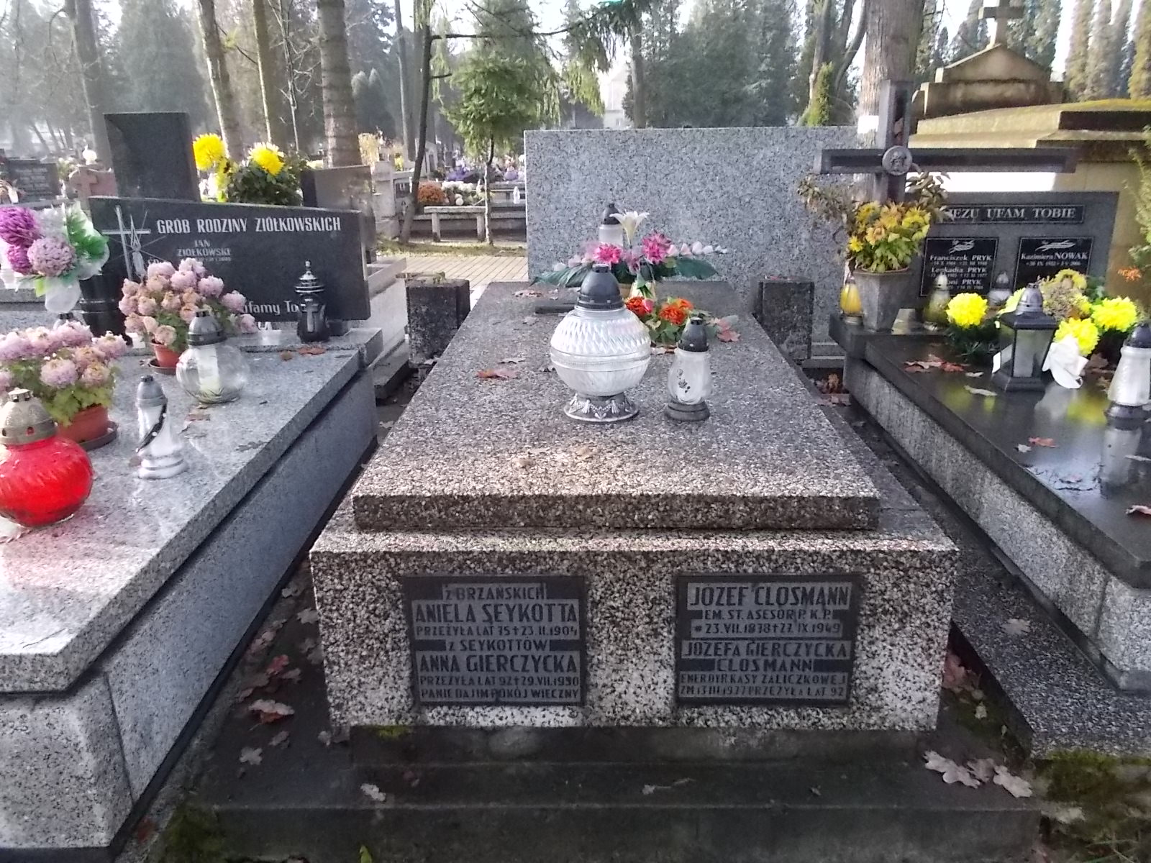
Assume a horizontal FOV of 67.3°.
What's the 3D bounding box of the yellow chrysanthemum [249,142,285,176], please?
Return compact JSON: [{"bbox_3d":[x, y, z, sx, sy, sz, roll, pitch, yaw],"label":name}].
[{"bbox_3d":[-1.222,-1.076,3.420,0.130,0.125,0.125,0,18,2],"label":"yellow chrysanthemum"}]

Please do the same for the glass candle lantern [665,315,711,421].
[{"bbox_3d":[0.249,-0.143,1.897,0.101,0.219,0.101,0,19,2],"label":"glass candle lantern"}]

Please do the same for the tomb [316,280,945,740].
[{"bbox_3d":[0.126,-0.029,2.514,1.090,0.425,2.147,0,20,2],"label":"tomb"}]

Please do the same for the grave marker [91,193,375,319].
[{"bbox_3d":[-1.169,-0.590,2.966,0.895,0.420,0.075,0,19,1],"label":"grave marker"}]

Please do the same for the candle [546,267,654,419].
[{"bbox_3d":[0.054,-0.196,1.895,0.223,0.326,0.223,0,19,2],"label":"candle"}]

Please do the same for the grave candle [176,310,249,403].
[{"bbox_3d":[-1.034,-0.218,2.460,0.194,0.244,0.194,0,19,2],"label":"grave candle"}]

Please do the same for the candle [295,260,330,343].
[{"bbox_3d":[-0.899,-0.447,2.958,0.120,0.269,0.120,0,19,2],"label":"candle"}]

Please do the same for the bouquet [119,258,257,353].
[{"bbox_3d":[-1.221,-0.389,2.720,0.400,0.280,0.360,0,19,2],"label":"bouquet"}]

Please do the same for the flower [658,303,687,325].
[{"bbox_3d":[0.279,-0.336,2.469,0.080,0.055,0.075,0,18,2],"label":"flower"}]

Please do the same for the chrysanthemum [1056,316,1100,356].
[{"bbox_3d":[1.468,-0.278,2.530,0.118,0.112,0.115,0,19,2],"label":"chrysanthemum"}]

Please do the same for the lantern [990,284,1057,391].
[{"bbox_3d":[1.319,-0.280,2.541,0.112,0.305,0.115,0,18,2],"label":"lantern"}]

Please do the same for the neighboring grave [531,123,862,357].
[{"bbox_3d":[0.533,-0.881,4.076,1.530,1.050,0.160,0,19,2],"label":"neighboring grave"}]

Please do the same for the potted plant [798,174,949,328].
[{"bbox_3d":[1.112,-0.685,3.303,0.480,0.545,0.400,0,18,2],"label":"potted plant"}]

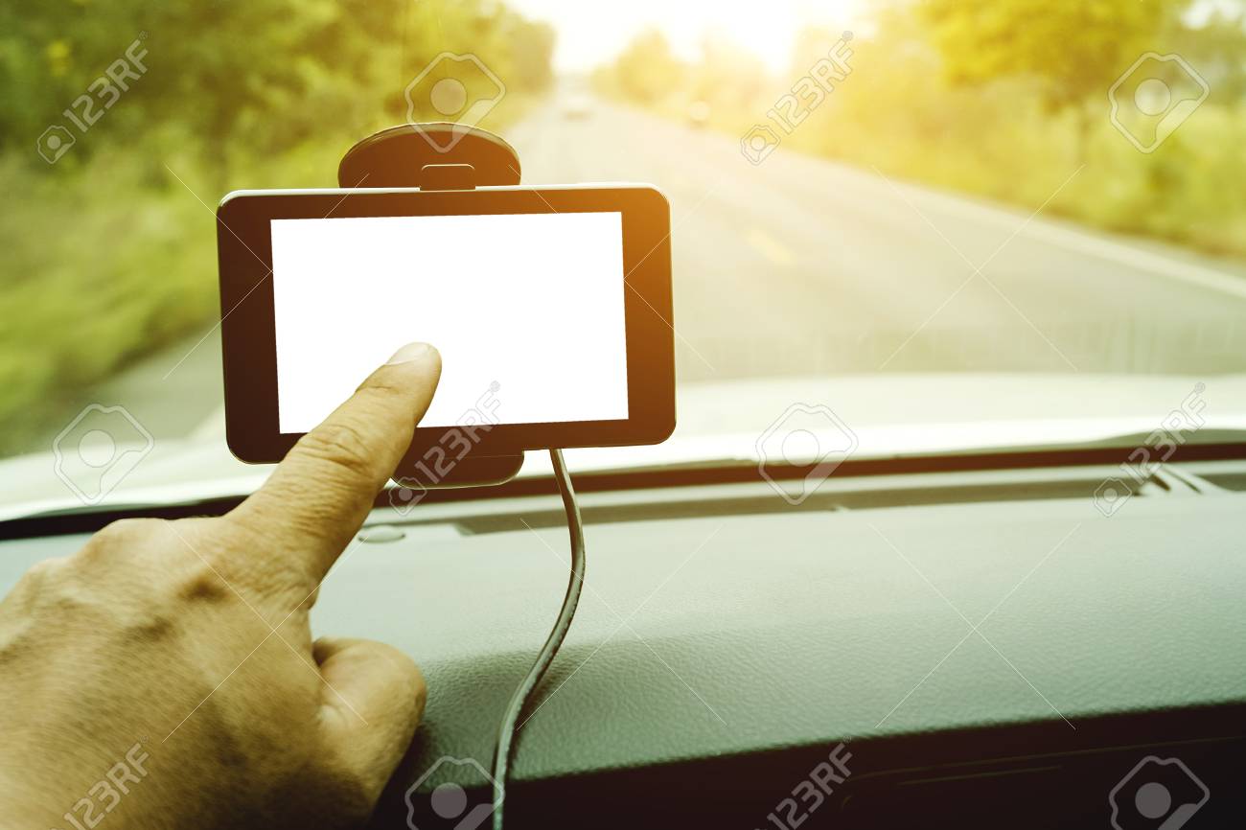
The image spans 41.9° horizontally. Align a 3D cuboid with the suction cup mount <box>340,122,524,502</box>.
[{"bbox_3d":[-0.060,-0.040,0.535,0.066,0.110,0.095,-3,12,-6],"label":"suction cup mount"}]

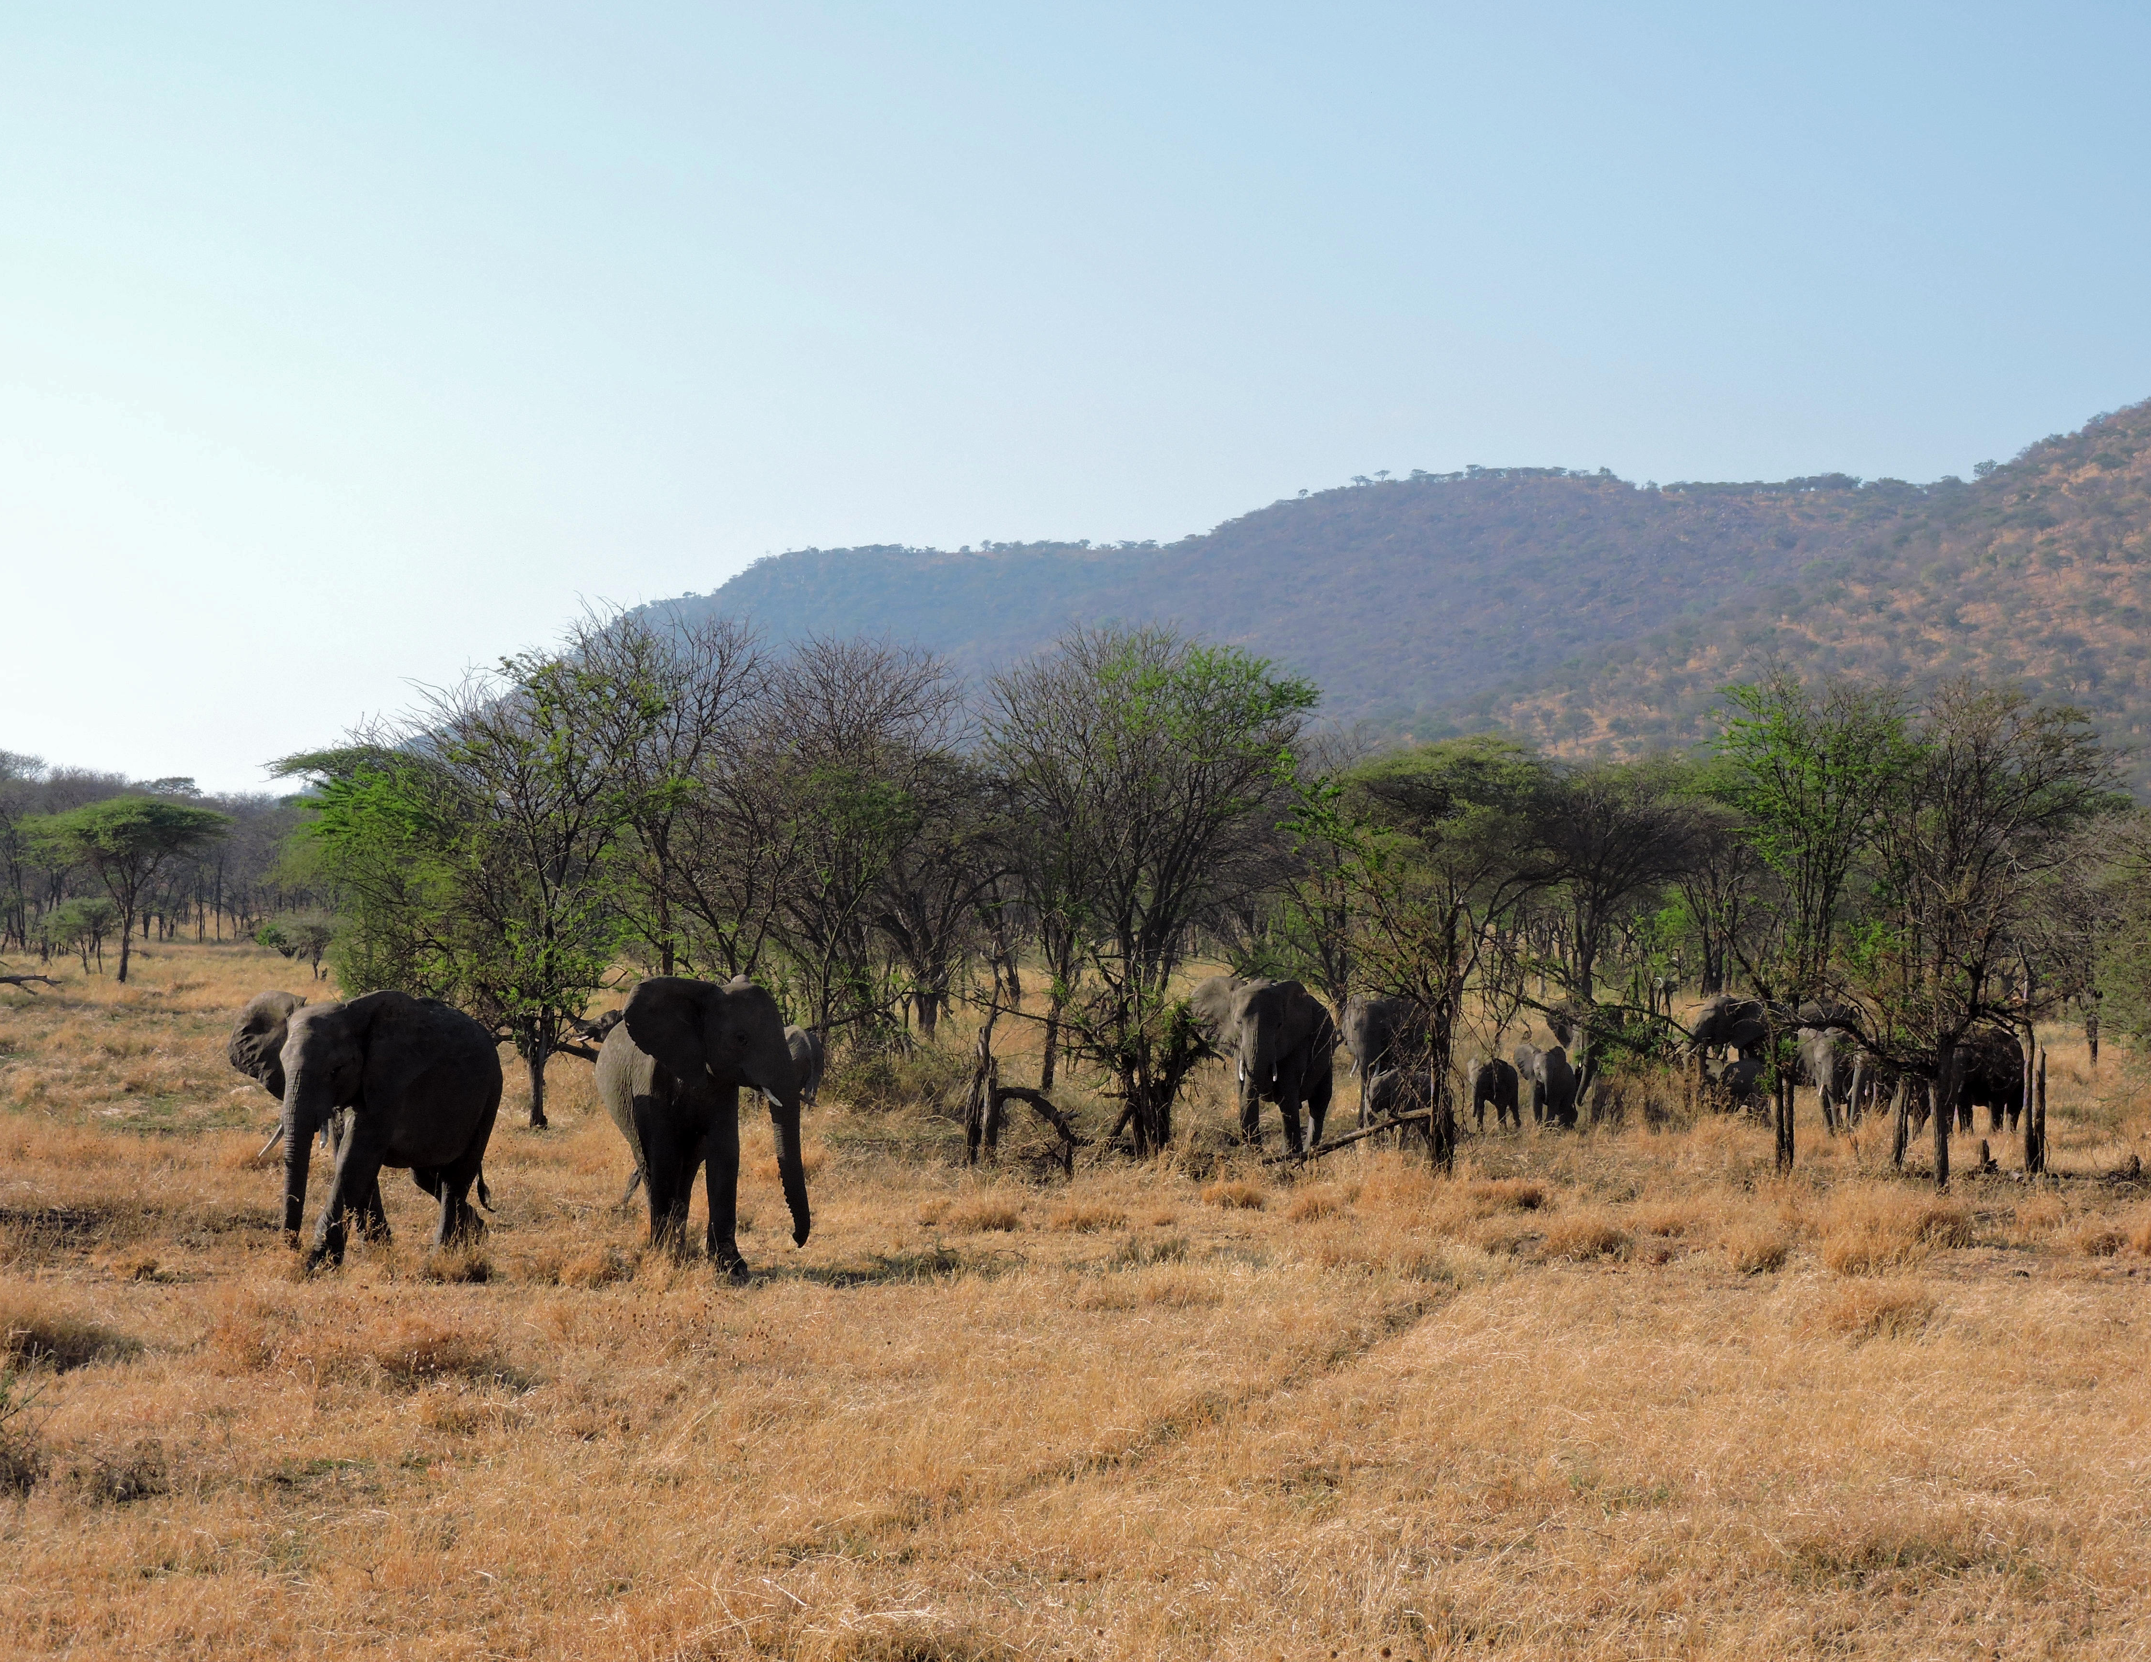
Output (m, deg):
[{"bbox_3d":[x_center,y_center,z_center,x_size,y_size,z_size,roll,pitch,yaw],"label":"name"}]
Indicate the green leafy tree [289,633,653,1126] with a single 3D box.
[{"bbox_3d":[-9.660,0.803,87.000,5.840,7.944,5.256,0,-1,0],"label":"green leafy tree"}]

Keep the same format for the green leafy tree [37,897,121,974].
[{"bbox_3d":[-34.240,3.599,187.000,2.856,2.618,2.713,0,-1,0],"label":"green leafy tree"}]

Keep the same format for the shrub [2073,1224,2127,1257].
[{"bbox_3d":[9.247,3.697,49.135,0.499,0.312,0.449,0,-1,0],"label":"shrub"}]

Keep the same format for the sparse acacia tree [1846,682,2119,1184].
[{"bbox_3d":[10.743,1.231,64.500,3.242,5.972,3.080,0,-1,0],"label":"sparse acacia tree"}]

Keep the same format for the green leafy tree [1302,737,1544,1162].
[{"bbox_3d":[4.497,1.570,70.500,3.140,5.585,3.140,0,-1,0],"label":"green leafy tree"}]

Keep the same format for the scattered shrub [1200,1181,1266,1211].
[{"bbox_3d":[1.670,3.863,57.682,0.713,0.329,0.606,0,-1,0],"label":"scattered shrub"}]

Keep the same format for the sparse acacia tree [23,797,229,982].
[{"bbox_3d":[-31.412,1.976,180.000,6.872,6.185,6.529,0,-1,0],"label":"sparse acacia tree"}]

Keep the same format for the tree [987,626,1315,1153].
[{"bbox_3d":[1.038,0.823,75.000,4.534,7.302,4.307,0,-1,0],"label":"tree"}]

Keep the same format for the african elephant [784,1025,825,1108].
[{"bbox_3d":[-4.927,4.039,93.000,0.850,1.500,1.900,1,-1,-25],"label":"african elephant"}]

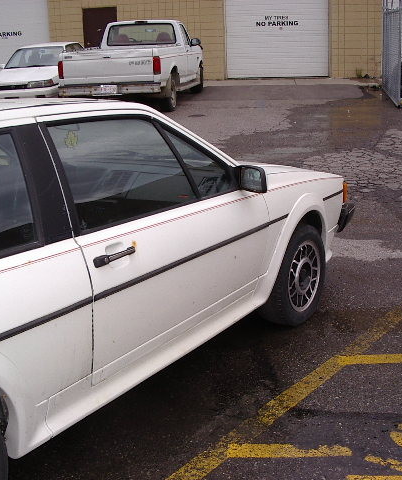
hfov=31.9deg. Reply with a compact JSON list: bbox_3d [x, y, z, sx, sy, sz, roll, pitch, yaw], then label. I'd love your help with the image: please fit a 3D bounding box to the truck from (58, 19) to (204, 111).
[{"bbox_3d":[-1.275,-3.800,15.050,2.050,1.800,5.220,0,17,10],"label":"truck"}]

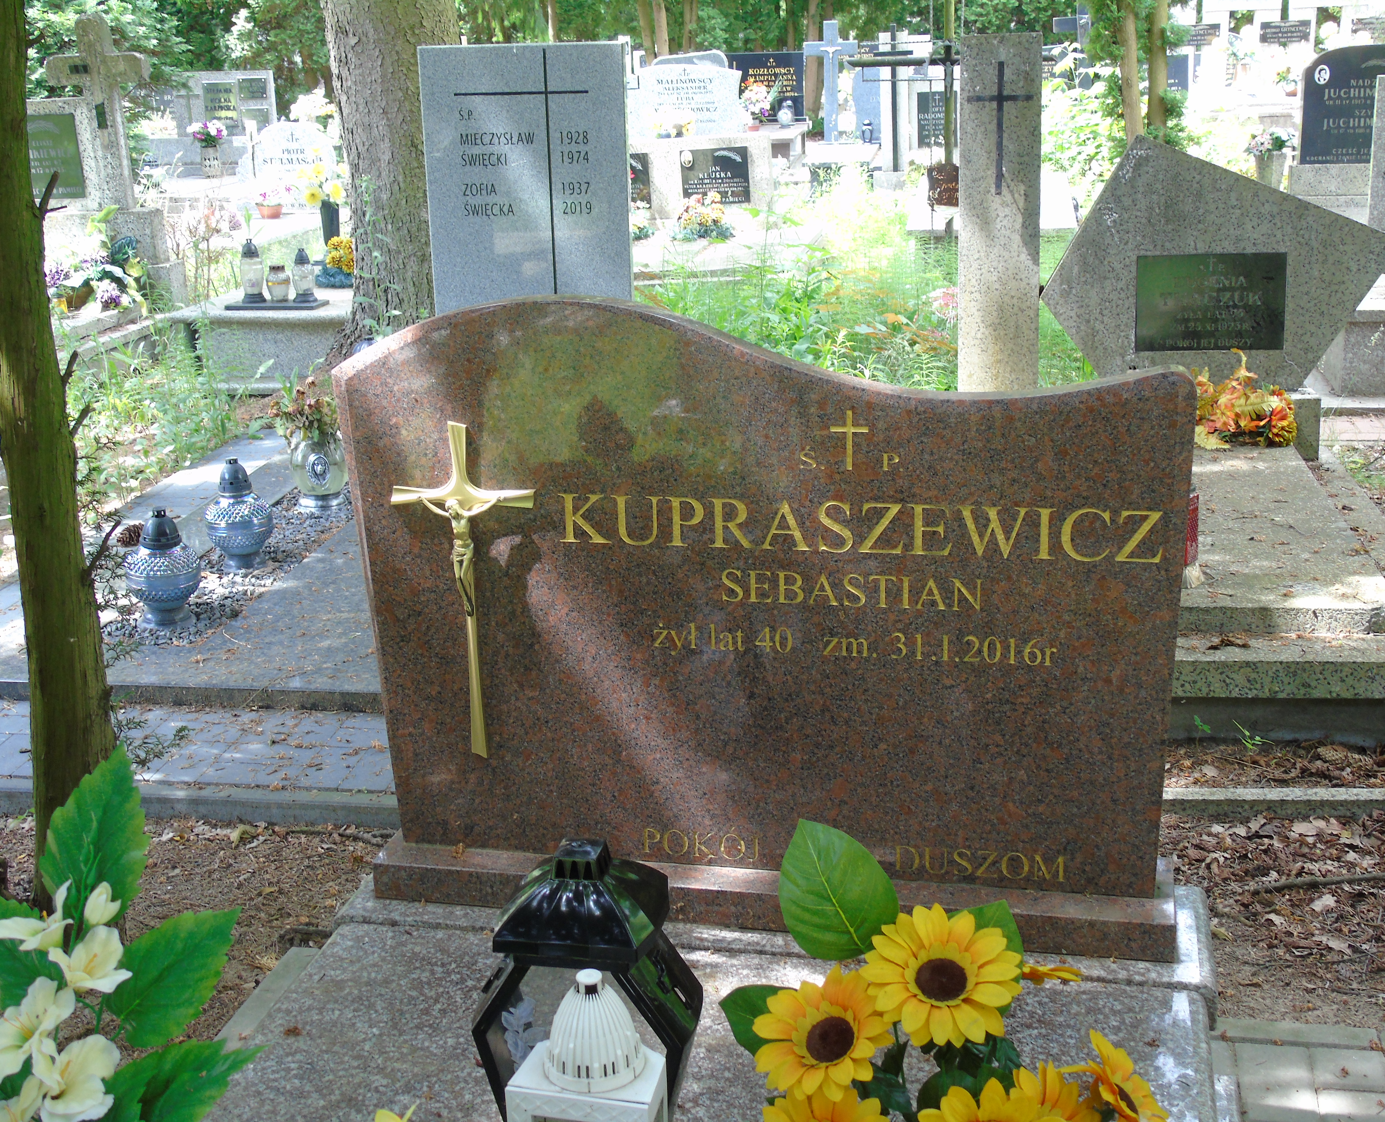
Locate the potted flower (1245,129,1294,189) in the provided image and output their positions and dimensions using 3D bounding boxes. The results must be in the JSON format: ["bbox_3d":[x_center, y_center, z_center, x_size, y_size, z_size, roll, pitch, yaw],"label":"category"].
[{"bbox_3d":[3.559,-2.413,10.592,0.290,0.500,0.280,4,19,18],"label":"potted flower"}]

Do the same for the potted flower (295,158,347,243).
[{"bbox_3d":[-1.754,-1.677,8.235,0.250,0.460,0.240,-5,17,-11],"label":"potted flower"}]

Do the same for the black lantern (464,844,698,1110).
[{"bbox_3d":[-0.088,0.375,1.462,0.178,0.290,0.124,1,17,10],"label":"black lantern"}]

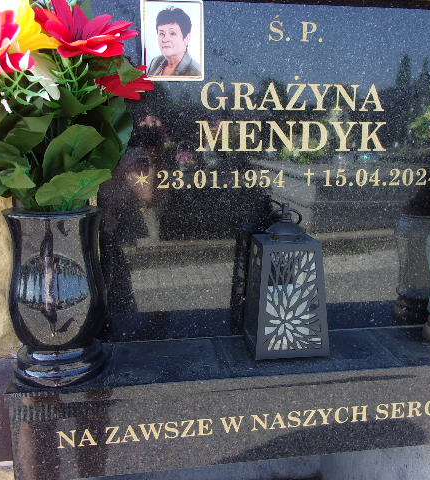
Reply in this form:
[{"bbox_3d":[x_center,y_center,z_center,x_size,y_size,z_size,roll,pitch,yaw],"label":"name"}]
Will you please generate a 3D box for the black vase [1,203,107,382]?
[{"bbox_3d":[-0.168,0.056,0.554,0.100,0.173,0.100,-2,9,-9],"label":"black vase"}]

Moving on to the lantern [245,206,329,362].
[{"bbox_3d":[0.083,0.043,0.618,0.086,0.174,0.086,-1,9,-7],"label":"lantern"}]

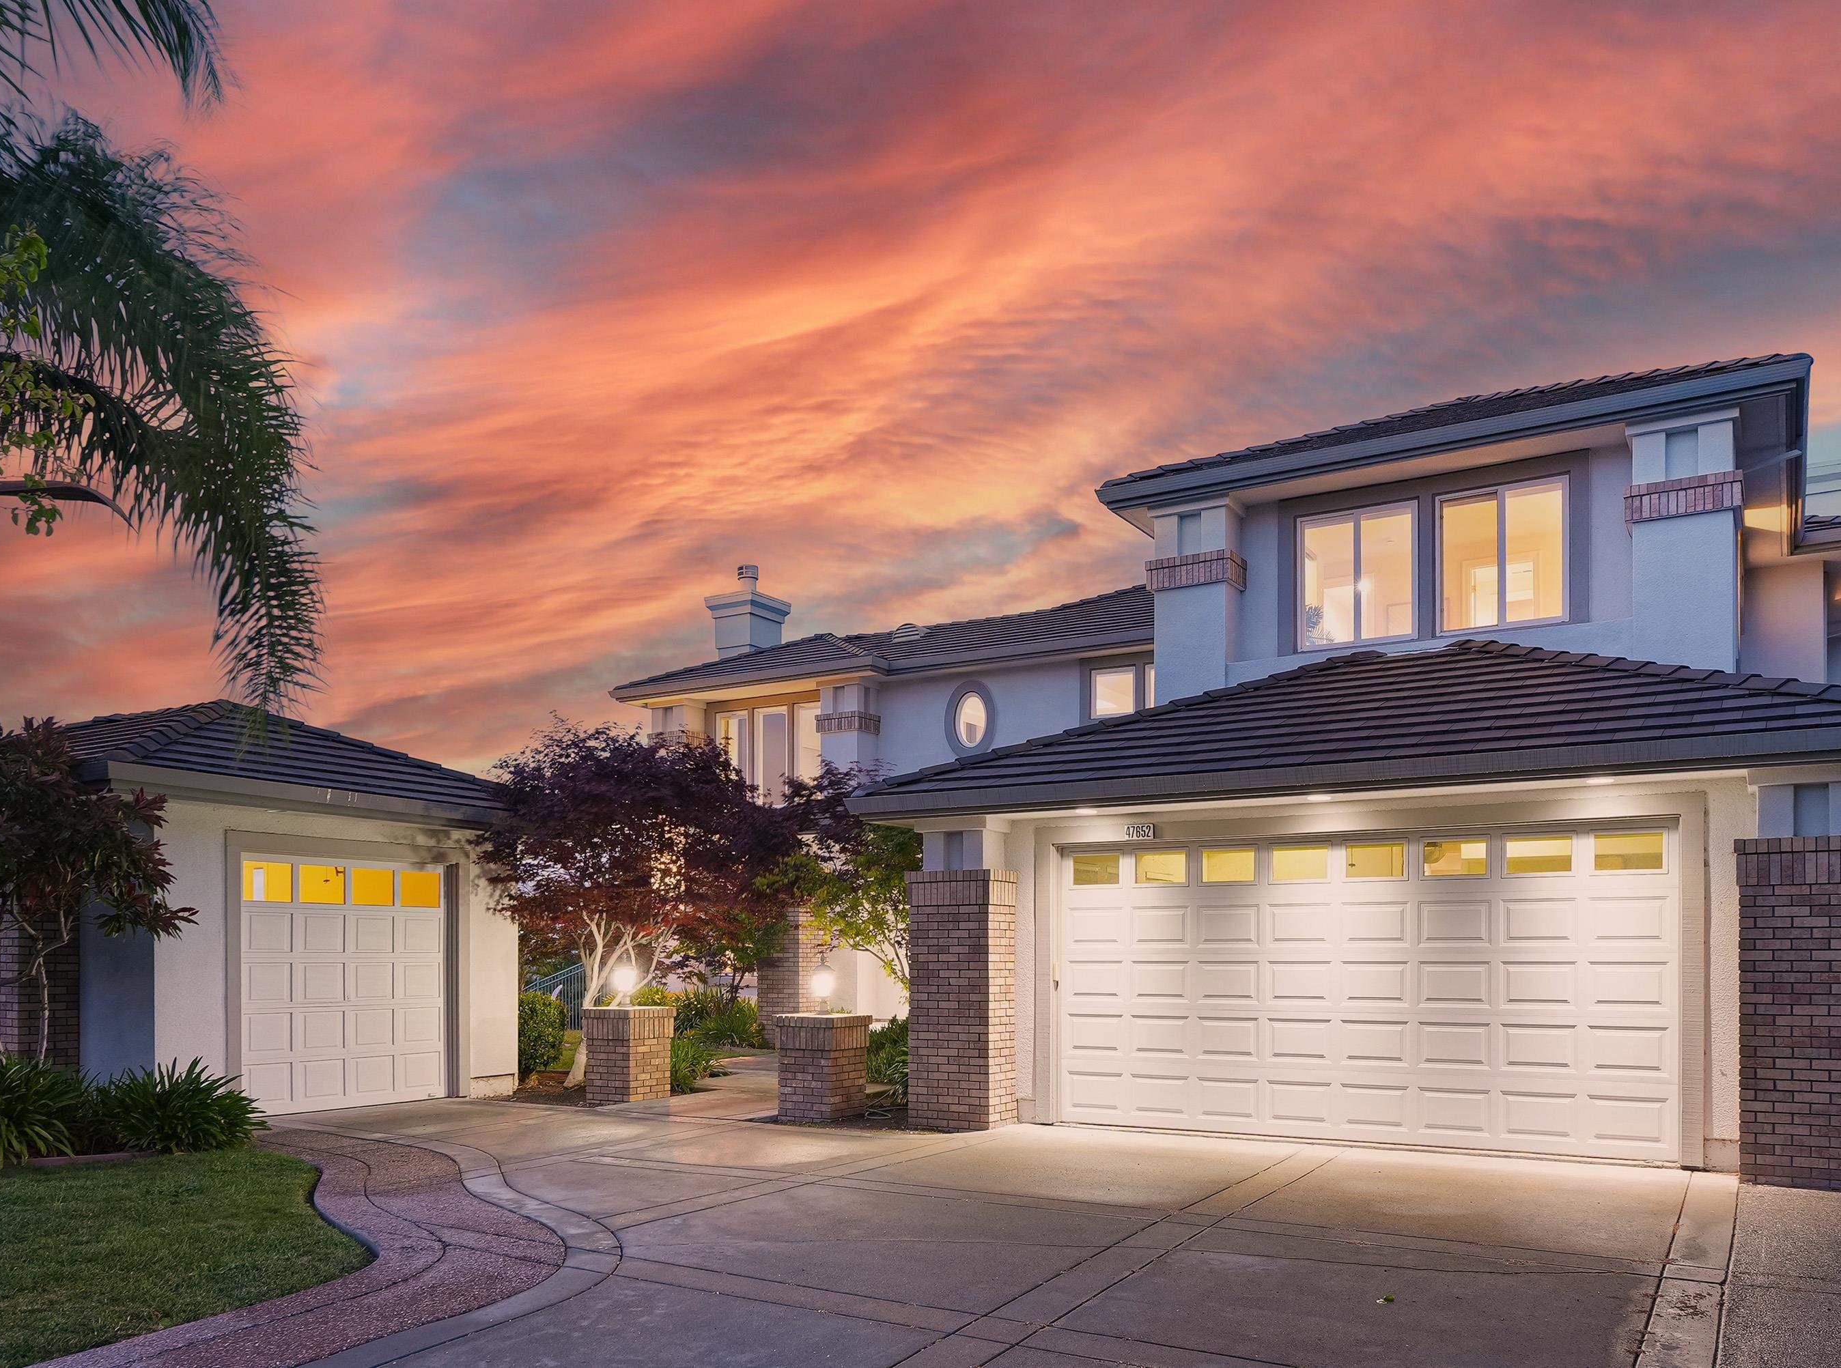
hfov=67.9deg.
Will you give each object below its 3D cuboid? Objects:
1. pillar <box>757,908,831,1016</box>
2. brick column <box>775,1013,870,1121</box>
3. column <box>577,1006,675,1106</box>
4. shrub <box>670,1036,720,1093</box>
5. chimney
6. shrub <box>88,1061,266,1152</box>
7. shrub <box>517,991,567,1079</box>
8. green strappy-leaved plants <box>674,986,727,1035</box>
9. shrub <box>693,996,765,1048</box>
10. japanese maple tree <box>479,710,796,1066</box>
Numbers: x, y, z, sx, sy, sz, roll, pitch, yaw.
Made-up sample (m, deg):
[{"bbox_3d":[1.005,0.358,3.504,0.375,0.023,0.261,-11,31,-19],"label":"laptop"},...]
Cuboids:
[{"bbox_3d":[-2.060,4.610,22.100,0.820,2.550,0.820,-3,-6,29],"label":"pillar"},{"bbox_3d":[-0.906,3.580,12.810,0.650,0.960,0.650,-3,-6,29],"label":"brick column"},{"bbox_3d":[-3.090,3.900,14.460,0.650,0.970,0.650,-3,-6,29],"label":"column"},{"bbox_3d":[-2.569,4.303,15.500,0.680,0.680,0.660,1,-5,-9],"label":"shrub"},{"bbox_3d":[-3.211,-1.344,25.500,1.040,1.800,1.280,-3,-6,29],"label":"chimney"},{"bbox_3d":[-5.888,3.339,10.800,1.380,0.770,1.250,3,-6,-29],"label":"shrub"},{"bbox_3d":[-4.711,4.335,16.900,0.750,1.060,0.780,1,-5,-16],"label":"shrub"},{"bbox_3d":[-3.725,5.474,22.800,0.950,0.850,0.900,1,-5,-9],"label":"green strappy-leaved plants"},{"bbox_3d":[-3.079,5.450,22.000,1.170,0.850,1.100,1,-5,-8],"label":"shrub"},{"bbox_3d":[-3.222,2.469,15.500,3.700,4.150,3.500,1,-5,-12],"label":"japanese maple tree"}]

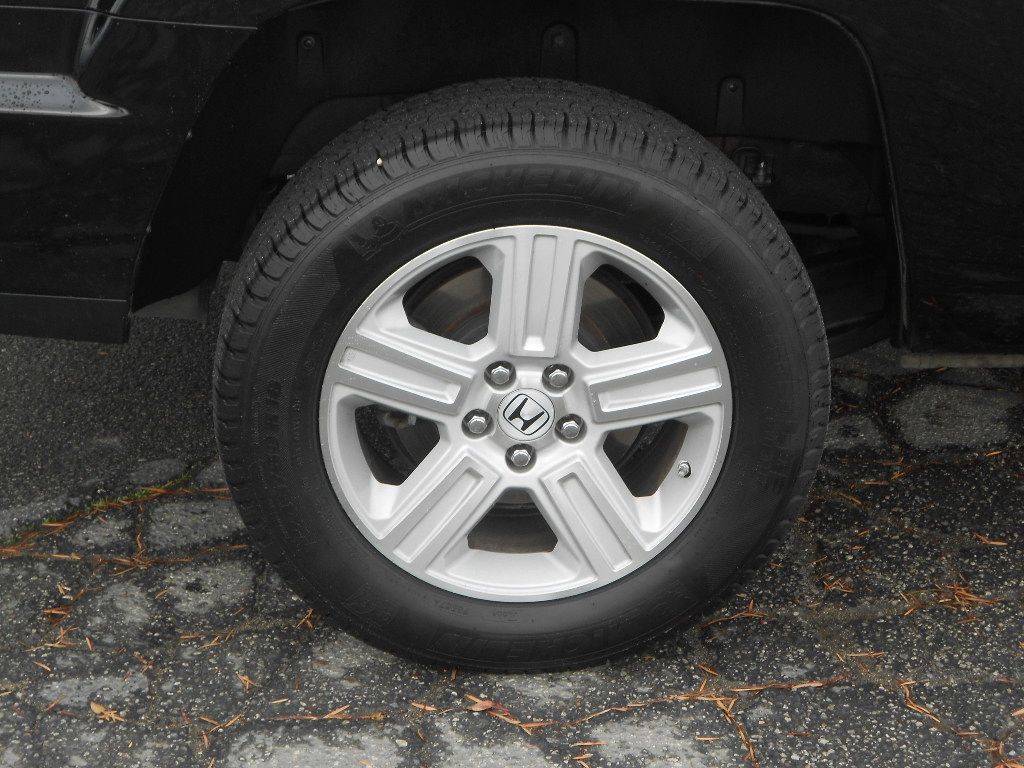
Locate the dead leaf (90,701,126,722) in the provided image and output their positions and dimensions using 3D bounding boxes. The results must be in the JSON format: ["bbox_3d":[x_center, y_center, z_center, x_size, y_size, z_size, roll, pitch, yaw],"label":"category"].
[{"bbox_3d":[-0.487,0.396,2.359,0.055,0.010,0.027,19,28,33],"label":"dead leaf"}]

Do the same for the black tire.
[{"bbox_3d":[0.011,-0.003,2.418,0.751,0.740,0.248,1,23,-5],"label":"black tire"}]

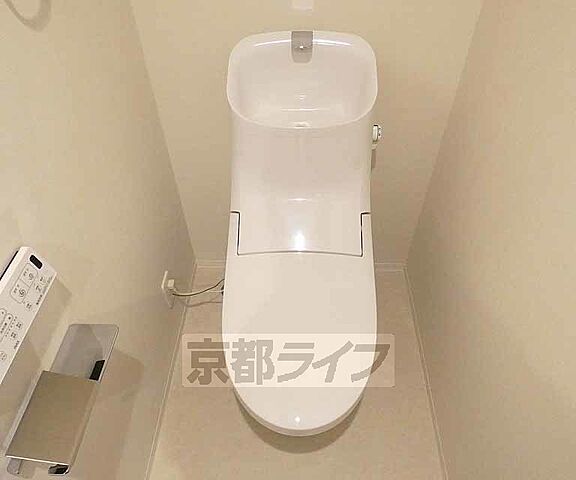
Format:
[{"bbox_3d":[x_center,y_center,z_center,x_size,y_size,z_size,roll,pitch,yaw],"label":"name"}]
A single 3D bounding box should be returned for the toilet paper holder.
[{"bbox_3d":[-0.348,0.246,0.592,0.097,0.060,0.215,1,46,2],"label":"toilet paper holder"}]

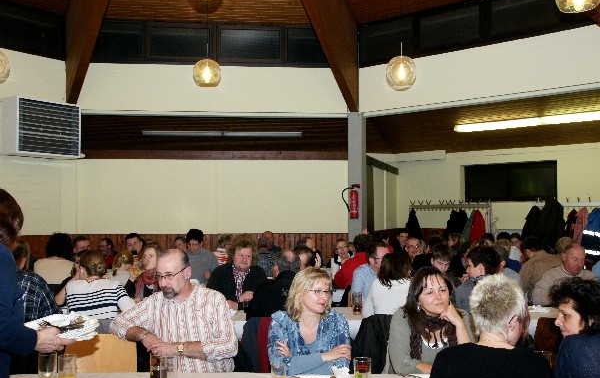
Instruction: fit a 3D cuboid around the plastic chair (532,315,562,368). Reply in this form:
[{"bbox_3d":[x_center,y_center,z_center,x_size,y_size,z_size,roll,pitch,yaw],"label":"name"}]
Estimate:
[{"bbox_3d":[1.662,1.234,3.957,0.430,0.830,0.500,0,-2,0],"label":"plastic chair"}]

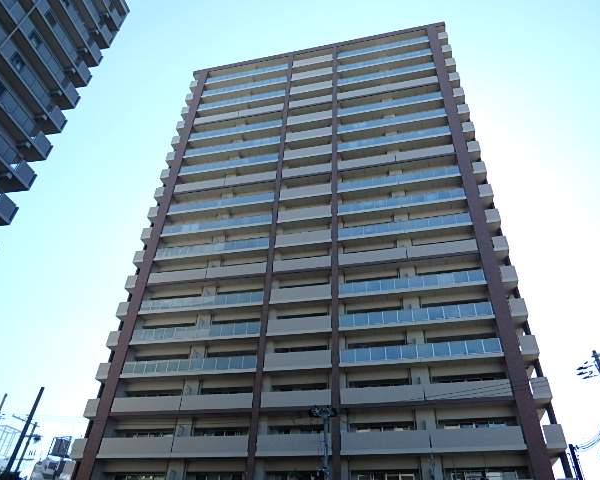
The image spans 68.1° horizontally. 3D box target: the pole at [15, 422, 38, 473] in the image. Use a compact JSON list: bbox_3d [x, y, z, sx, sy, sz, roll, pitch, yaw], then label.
[{"bbox_3d":[-23.329,20.427,35.538,0.400,11.064,0.400,-7,-38,13],"label":"pole"}]

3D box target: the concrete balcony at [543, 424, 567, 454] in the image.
[{"bbox_3d":[15.681,12.370,27.551,1.120,1.350,1.200,-6,-38,12],"label":"concrete balcony"}]

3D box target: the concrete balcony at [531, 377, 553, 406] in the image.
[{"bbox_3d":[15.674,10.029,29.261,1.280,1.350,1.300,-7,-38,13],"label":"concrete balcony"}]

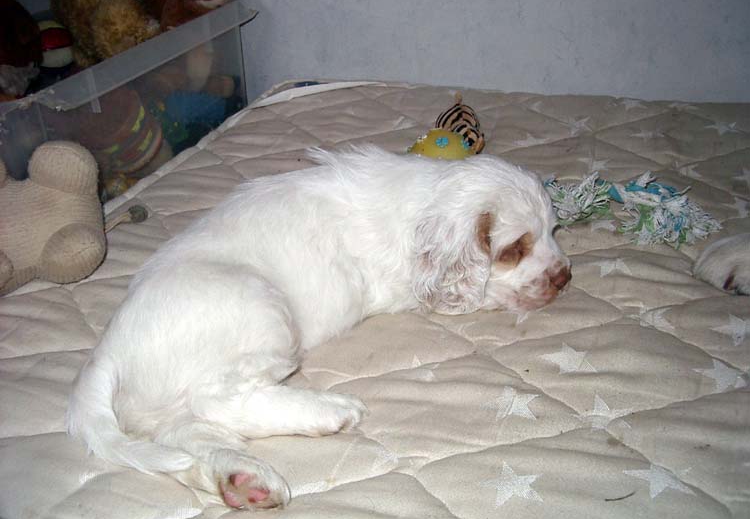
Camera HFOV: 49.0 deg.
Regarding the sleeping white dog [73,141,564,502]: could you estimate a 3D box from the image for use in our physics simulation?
[{"bbox_3d":[-0.033,0.013,0.750,0.486,0.168,0.340,-12,28,-20],"label":"sleeping white dog"}]

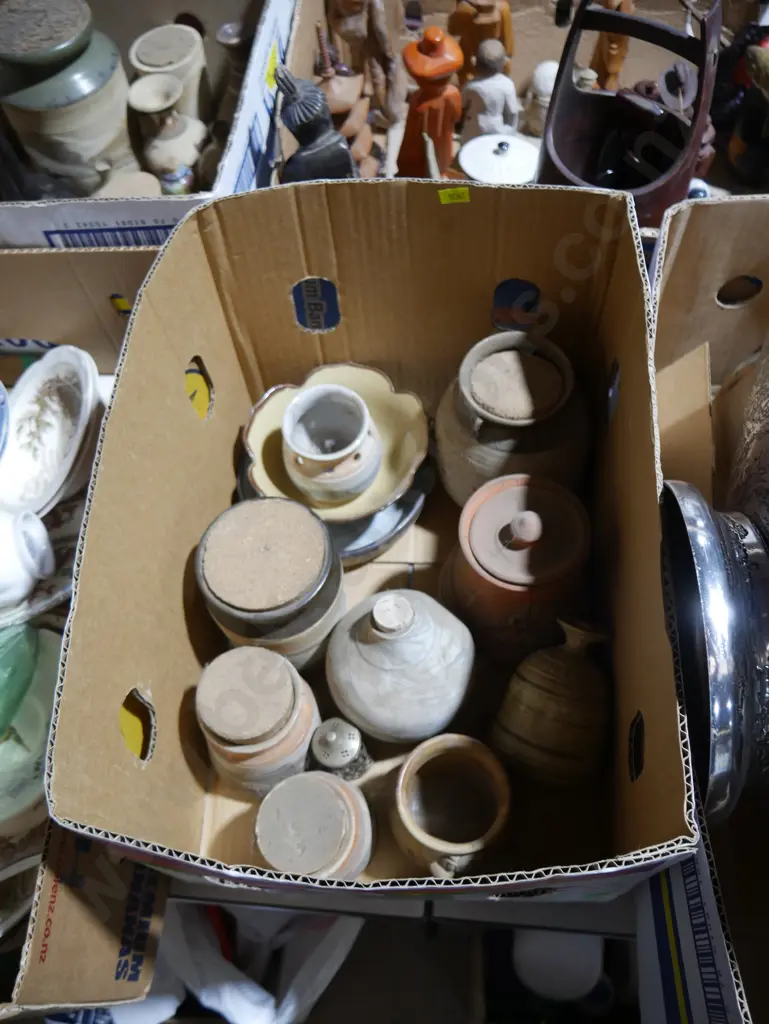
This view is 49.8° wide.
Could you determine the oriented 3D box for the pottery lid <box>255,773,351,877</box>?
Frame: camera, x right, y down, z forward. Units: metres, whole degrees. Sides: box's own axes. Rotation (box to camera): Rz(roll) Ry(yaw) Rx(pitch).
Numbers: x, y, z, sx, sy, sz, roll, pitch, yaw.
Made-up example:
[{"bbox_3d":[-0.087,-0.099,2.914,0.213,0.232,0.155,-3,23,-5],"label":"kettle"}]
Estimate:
[{"bbox_3d":[-0.061,0.240,0.637,0.073,0.018,0.073,-2,62,3],"label":"pottery lid"}]

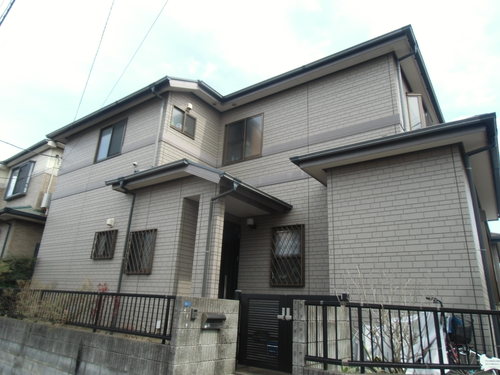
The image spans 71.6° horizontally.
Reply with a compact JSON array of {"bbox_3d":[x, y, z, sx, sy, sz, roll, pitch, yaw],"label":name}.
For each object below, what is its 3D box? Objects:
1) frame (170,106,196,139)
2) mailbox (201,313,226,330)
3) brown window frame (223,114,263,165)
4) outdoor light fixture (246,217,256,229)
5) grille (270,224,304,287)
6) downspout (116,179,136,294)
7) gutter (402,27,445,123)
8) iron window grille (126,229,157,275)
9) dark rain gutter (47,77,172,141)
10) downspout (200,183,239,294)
[{"bbox_3d":[-1.611,-1.590,8.486,0.091,0.548,0.791,-10,-22,34],"label":"frame"},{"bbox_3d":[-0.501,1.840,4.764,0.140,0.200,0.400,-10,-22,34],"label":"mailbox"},{"bbox_3d":[-0.181,-1.207,8.775,1.235,1.177,0.110,-10,-22,34],"label":"brown window frame"},{"bbox_3d":[0.034,0.805,7.765,0.170,0.210,0.170,-10,-22,34],"label":"outdoor light fixture"},{"bbox_3d":[0.759,1.380,7.055,0.740,1.225,0.090,-10,-22,34],"label":"grille"},{"bbox_3d":[-2.695,1.370,7.019,0.099,3.047,0.436,-10,-22,34],"label":"downspout"},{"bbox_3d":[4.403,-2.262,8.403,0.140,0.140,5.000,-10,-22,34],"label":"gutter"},{"bbox_3d":[-2.208,1.299,6.963,0.770,0.868,0.090,-10,-22,34],"label":"iron window grille"},{"bbox_3d":[-4.013,-1.938,9.104,5.370,0.137,0.137,-10,-22,34],"label":"dark rain gutter"},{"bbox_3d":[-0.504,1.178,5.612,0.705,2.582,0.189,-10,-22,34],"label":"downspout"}]

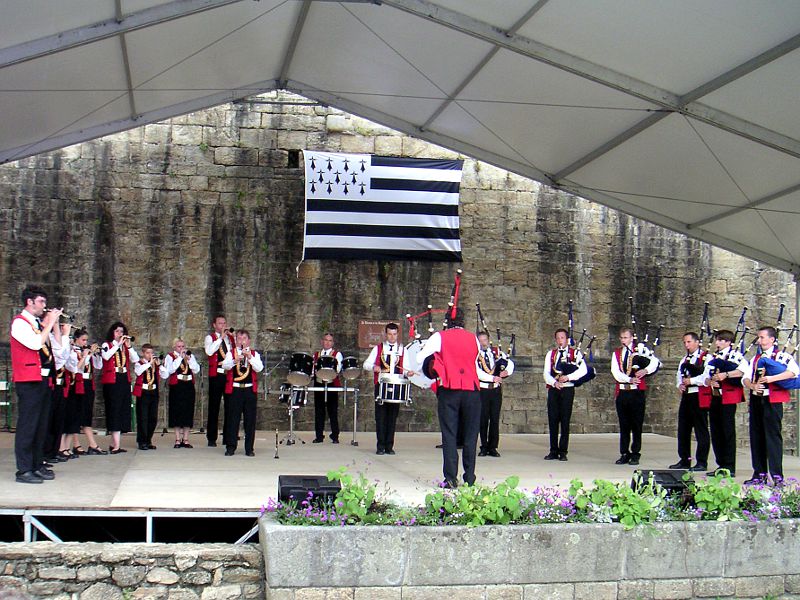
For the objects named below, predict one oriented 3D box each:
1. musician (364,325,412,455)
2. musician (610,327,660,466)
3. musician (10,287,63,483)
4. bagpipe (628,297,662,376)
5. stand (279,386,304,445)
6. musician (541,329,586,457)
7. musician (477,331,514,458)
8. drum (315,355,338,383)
[{"bbox_3d":[-0.171,1.209,12.000,0.660,1.780,0.480,2,-5,-3],"label":"musician"},{"bbox_3d":[3.127,1.277,11.704,0.620,1.770,0.450,-1,-5,25],"label":"musician"},{"bbox_3d":[-3.362,0.784,8.100,0.460,1.800,0.480,1,-5,9],"label":"musician"},{"bbox_3d":[3.202,0.504,11.500,0.500,1.080,0.480,-2,-6,35],"label":"bagpipe"},{"bbox_3d":[-1.659,1.762,13.547,0.380,0.880,0.380,2,-5,-5],"label":"stand"},{"bbox_3d":[2.246,1.294,12.098,0.580,1.760,0.450,-1,-5,25],"label":"musician"},{"bbox_3d":[1.314,1.296,12.221,0.550,1.730,0.420,1,-5,5],"label":"musician"},{"bbox_3d":[-1.096,1.022,13.100,0.340,0.280,0.340,2,-39,0],"label":"drum"}]

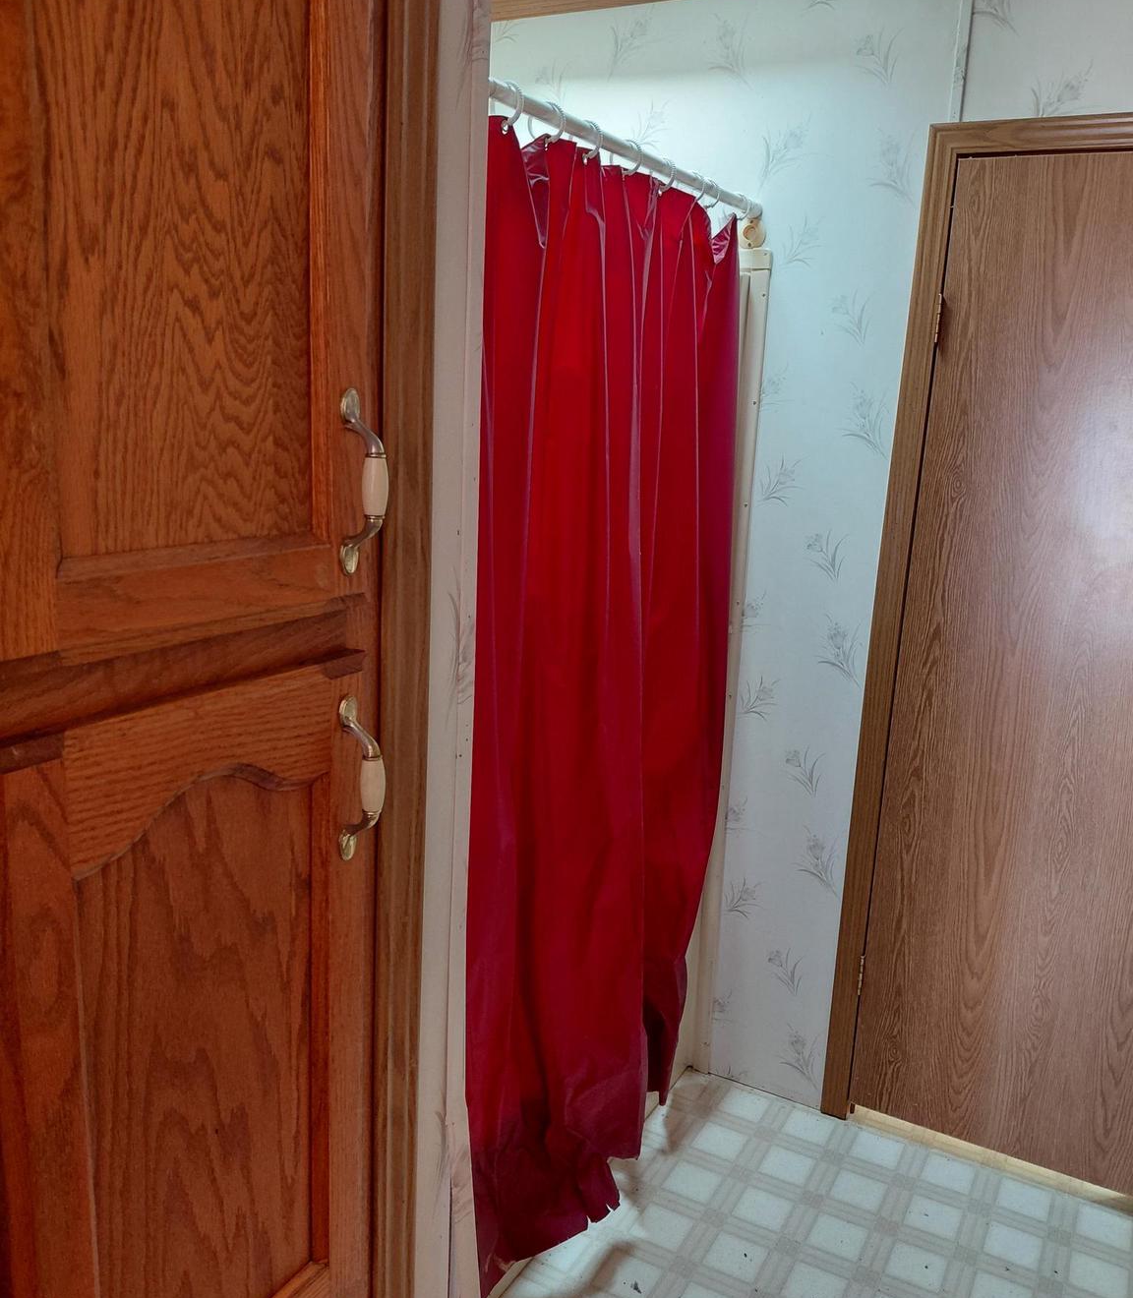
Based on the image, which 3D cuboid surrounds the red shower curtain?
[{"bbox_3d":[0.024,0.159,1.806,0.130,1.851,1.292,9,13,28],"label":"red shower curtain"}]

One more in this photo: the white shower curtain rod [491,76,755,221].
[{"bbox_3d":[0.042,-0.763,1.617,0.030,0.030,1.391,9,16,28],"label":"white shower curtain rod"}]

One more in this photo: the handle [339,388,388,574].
[{"bbox_3d":[-0.131,-0.107,0.718,0.029,0.121,0.020,9,13,28],"label":"handle"}]

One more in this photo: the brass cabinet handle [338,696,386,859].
[{"bbox_3d":[-0.140,0.094,0.757,0.029,0.118,0.020,9,13,28],"label":"brass cabinet handle"}]

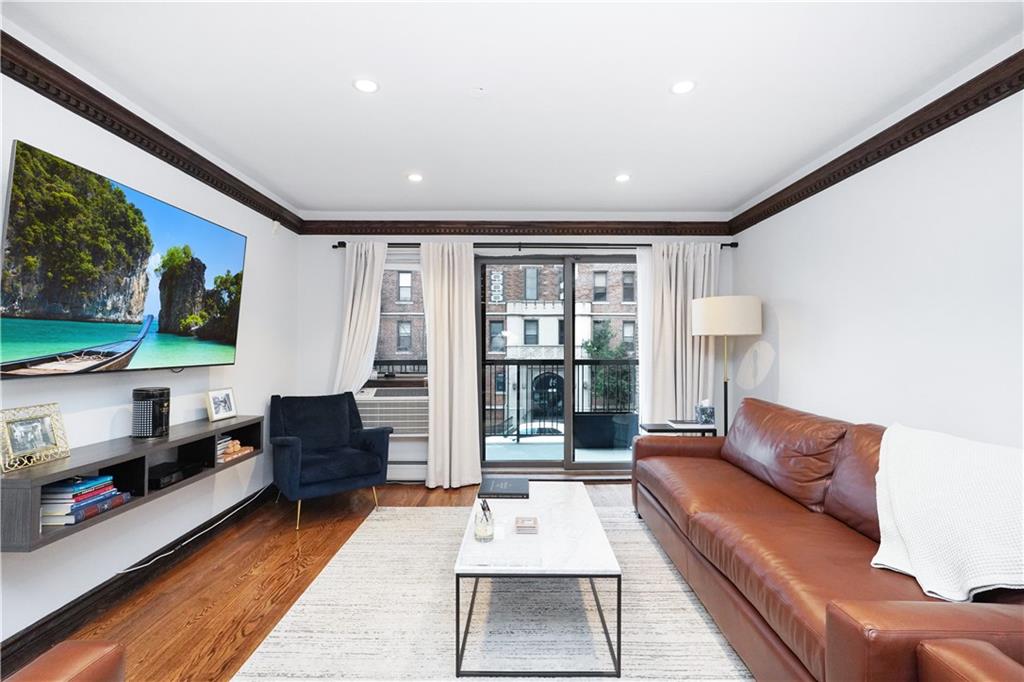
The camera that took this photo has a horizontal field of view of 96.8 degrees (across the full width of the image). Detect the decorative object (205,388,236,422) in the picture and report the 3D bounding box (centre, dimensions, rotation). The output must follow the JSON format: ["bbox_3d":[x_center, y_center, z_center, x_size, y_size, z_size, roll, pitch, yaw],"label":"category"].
[{"bbox_3d":[-1.790,0.390,2.795,0.030,0.195,0.200,-11,-2,7],"label":"decorative object"}]

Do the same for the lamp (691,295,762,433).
[{"bbox_3d":[1.698,0.481,3.594,0.490,1.620,0.490,0,-1,0],"label":"lamp"}]

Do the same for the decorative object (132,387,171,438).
[{"bbox_3d":[-1.809,0.359,2.287,0.146,0.237,0.146,0,-1,0],"label":"decorative object"}]

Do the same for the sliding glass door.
[{"bbox_3d":[0.496,0.197,4.198,1.664,1.987,0.100,0,-1,0],"label":"sliding glass door"}]

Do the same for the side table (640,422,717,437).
[{"bbox_3d":[1.339,0.994,3.674,0.542,0.598,0.214,0,-1,0],"label":"side table"}]

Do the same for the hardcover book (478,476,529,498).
[{"bbox_3d":[-0.043,0.866,2.678,0.278,0.030,0.300,0,-1,0],"label":"hardcover book"}]

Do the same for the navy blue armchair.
[{"bbox_3d":[-1.444,0.861,3.552,0.760,0.860,0.720,1,-1,-38],"label":"navy blue armchair"}]

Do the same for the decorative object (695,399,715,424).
[{"bbox_3d":[1.530,0.562,3.607,0.115,0.190,0.115,0,-1,0],"label":"decorative object"}]

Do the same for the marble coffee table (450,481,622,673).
[{"bbox_3d":[0.116,1.073,2.270,0.625,0.400,1.120,0,-1,2],"label":"marble coffee table"}]

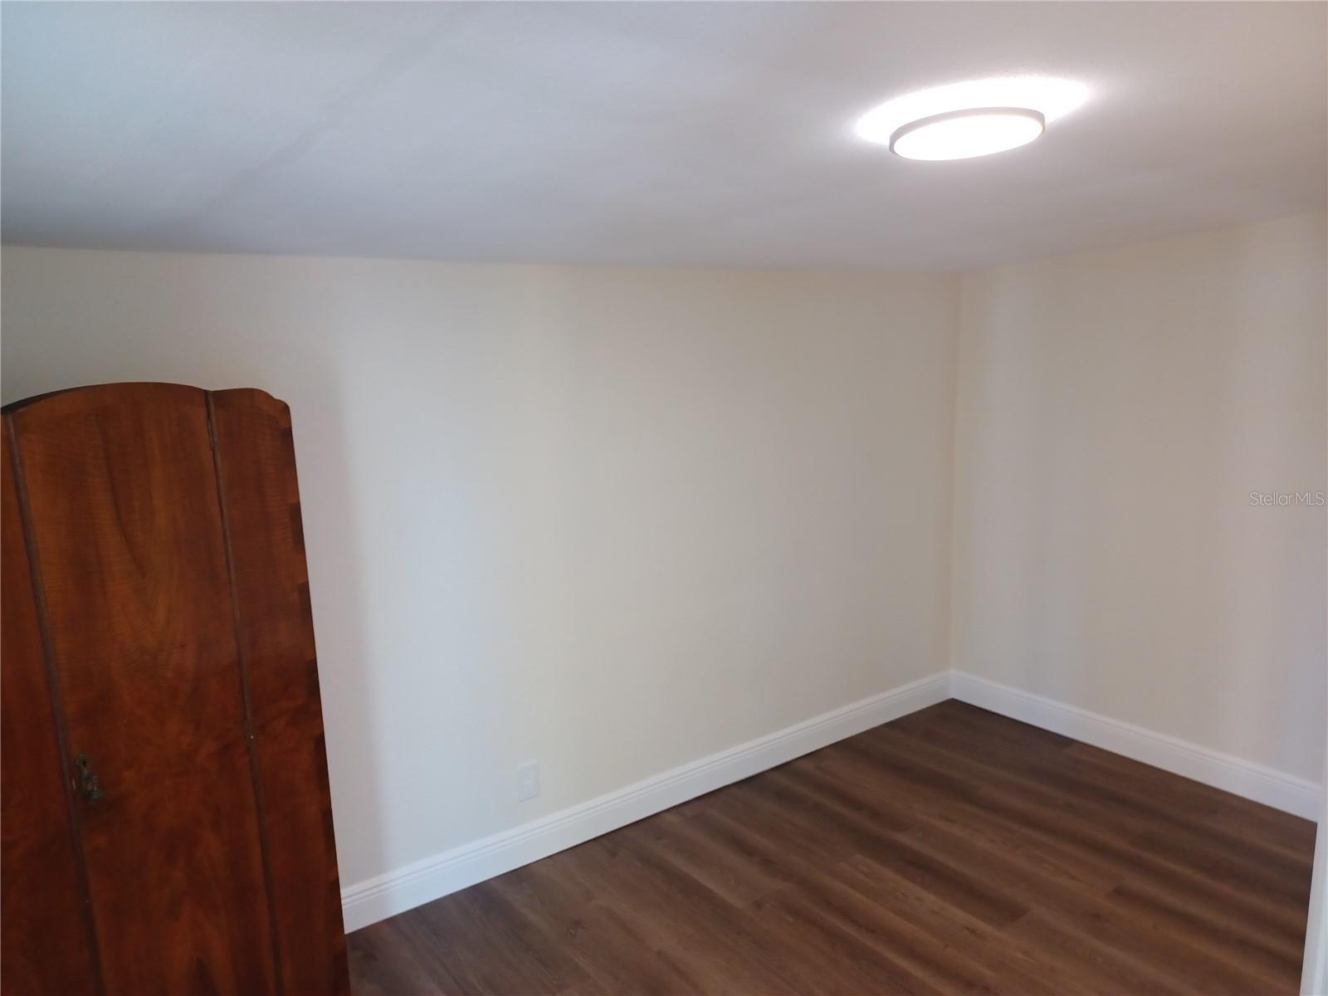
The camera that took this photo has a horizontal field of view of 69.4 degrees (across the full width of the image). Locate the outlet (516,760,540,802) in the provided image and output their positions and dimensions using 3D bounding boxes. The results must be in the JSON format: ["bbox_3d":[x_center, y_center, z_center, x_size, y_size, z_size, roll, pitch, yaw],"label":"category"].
[{"bbox_3d":[-0.409,0.860,2.911,0.071,0.115,0.010,-9,12,-36],"label":"outlet"}]

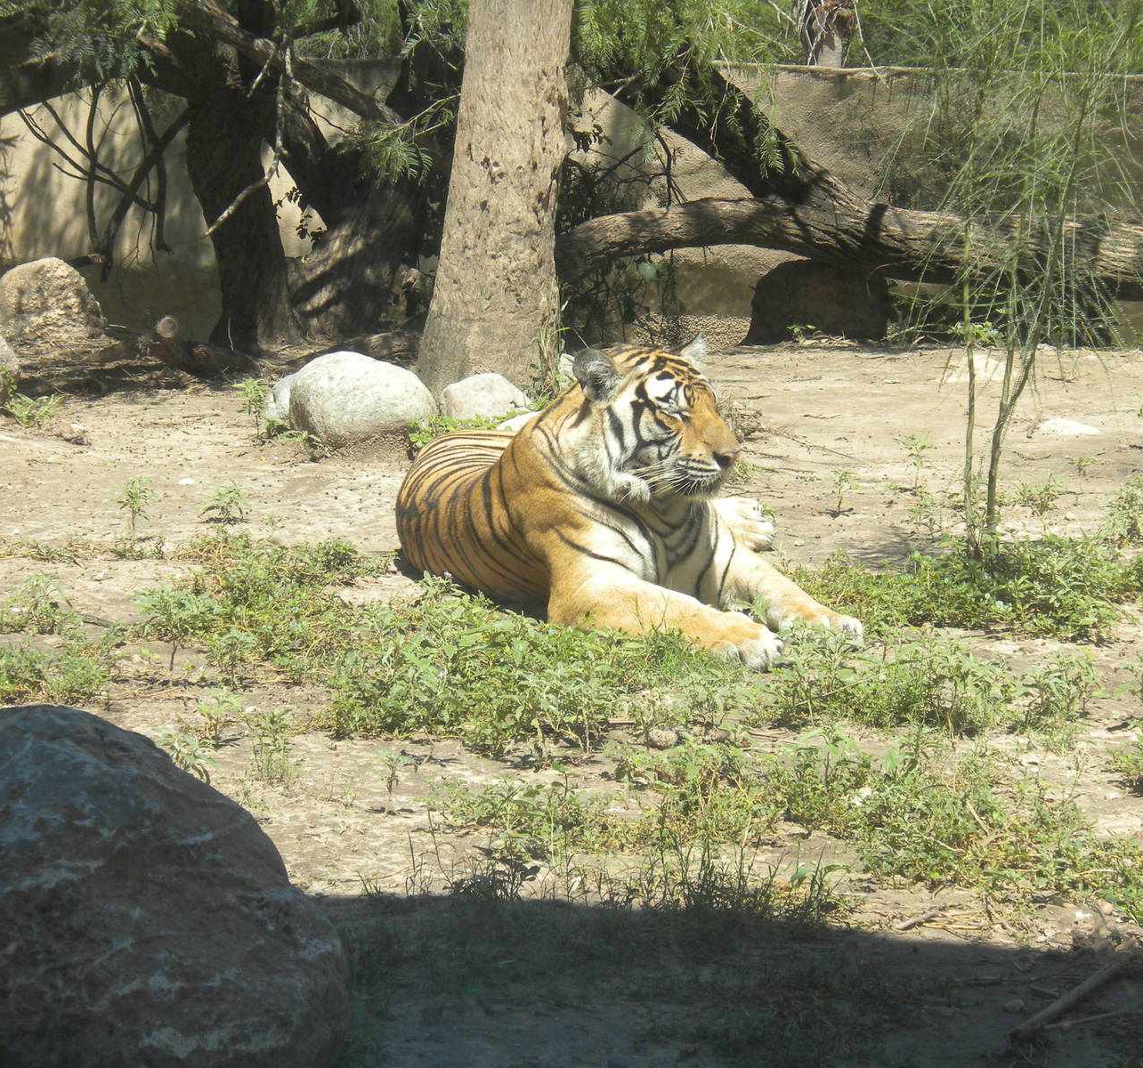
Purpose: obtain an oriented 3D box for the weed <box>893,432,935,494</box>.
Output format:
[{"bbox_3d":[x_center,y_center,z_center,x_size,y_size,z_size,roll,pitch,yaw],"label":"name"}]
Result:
[{"bbox_3d":[0.942,-0.195,11.299,0.110,0.150,0.105,0,9,0],"label":"weed"}]

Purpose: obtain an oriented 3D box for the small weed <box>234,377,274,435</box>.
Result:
[{"bbox_3d":[-0.983,-0.400,12.713,0.124,0.167,0.112,0,11,0],"label":"small weed"}]

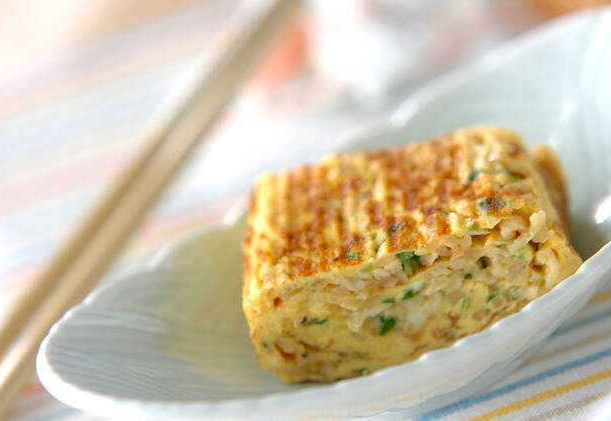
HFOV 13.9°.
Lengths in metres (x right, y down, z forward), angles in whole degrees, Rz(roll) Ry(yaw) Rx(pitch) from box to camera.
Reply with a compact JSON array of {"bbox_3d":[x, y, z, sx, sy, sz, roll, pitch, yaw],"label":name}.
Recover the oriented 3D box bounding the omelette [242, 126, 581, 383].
[{"bbox_3d":[0.023,0.008,0.570,0.069,0.030,0.037,-14,41,9],"label":"omelette"}]

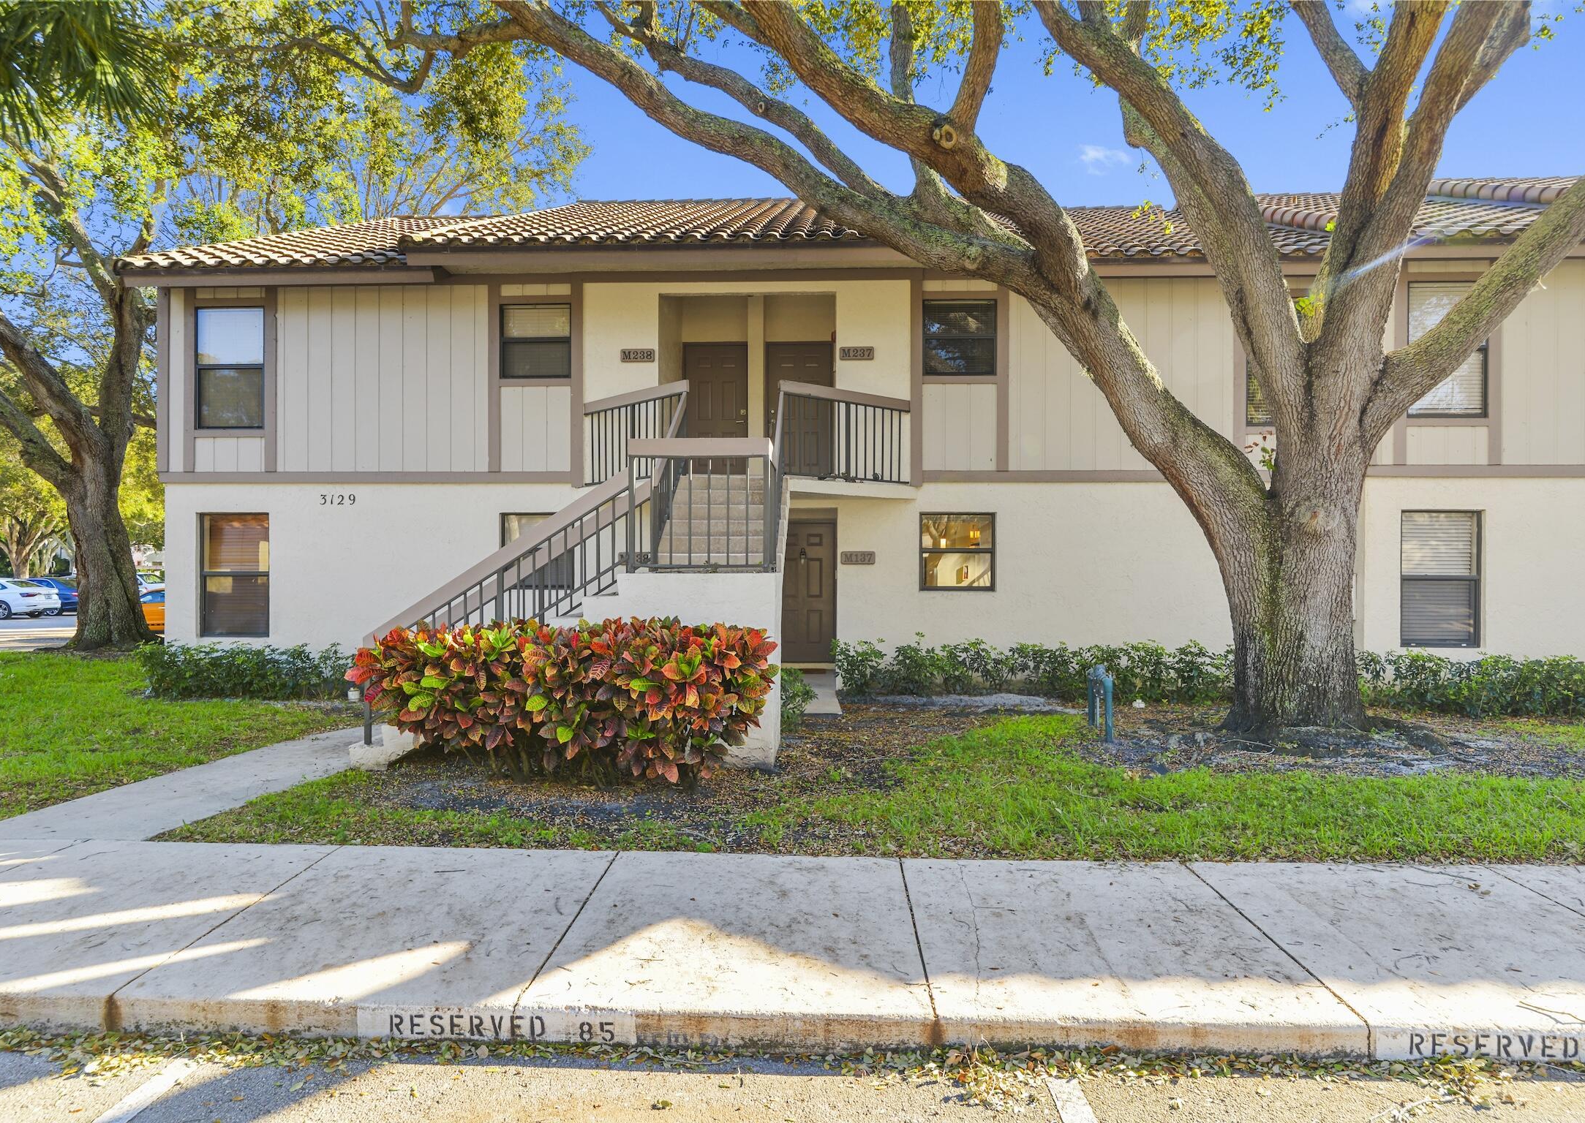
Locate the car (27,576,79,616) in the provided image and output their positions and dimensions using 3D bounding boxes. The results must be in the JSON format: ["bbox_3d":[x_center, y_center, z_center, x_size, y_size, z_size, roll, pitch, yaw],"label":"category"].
[{"bbox_3d":[-29.000,1.360,37.700,4.600,1.460,1.820,0,0,3],"label":"car"}]

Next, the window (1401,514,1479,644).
[{"bbox_3d":[7.543,0.199,11.455,0.907,1.591,0.060,0,0,3],"label":"window"}]

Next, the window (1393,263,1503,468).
[{"bbox_3d":[7.541,-2.258,11.346,1.205,2.277,0.100,0,0,3],"label":"window"}]

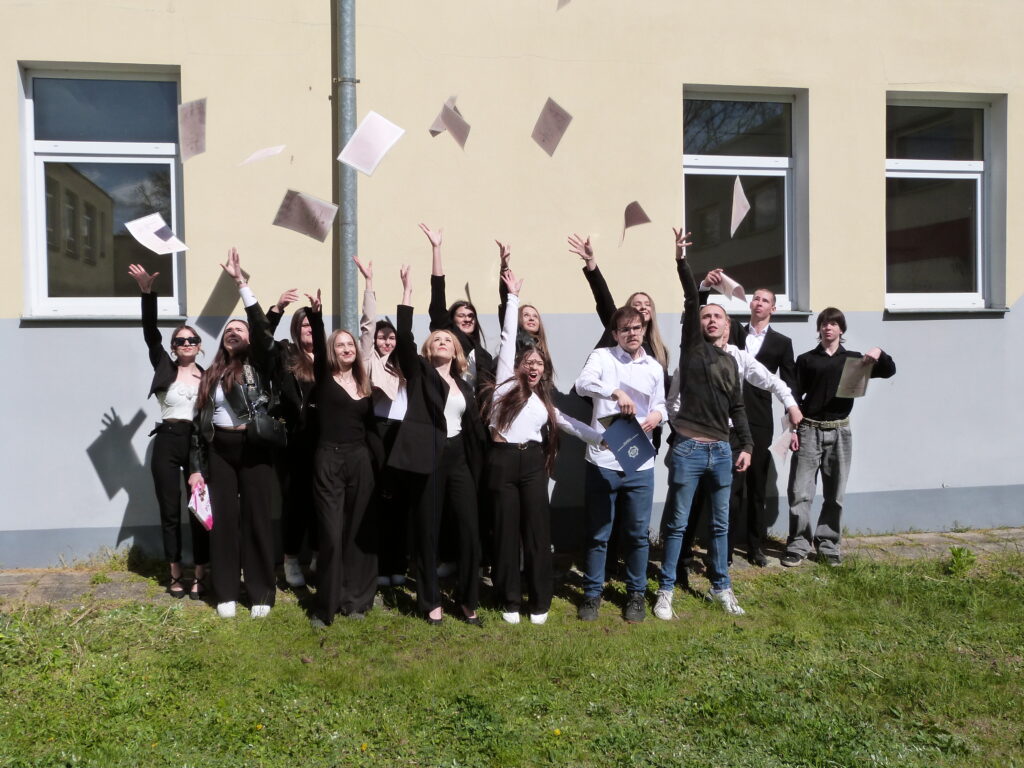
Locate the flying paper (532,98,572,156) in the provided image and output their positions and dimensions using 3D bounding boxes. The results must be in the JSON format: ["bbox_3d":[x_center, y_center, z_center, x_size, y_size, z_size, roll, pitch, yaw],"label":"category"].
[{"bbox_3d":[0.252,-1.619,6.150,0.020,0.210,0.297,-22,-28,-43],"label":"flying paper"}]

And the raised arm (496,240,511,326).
[{"bbox_3d":[-0.043,-0.636,6.500,0.140,0.660,0.180,-1,3,0],"label":"raised arm"}]

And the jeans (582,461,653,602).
[{"bbox_3d":[0.618,0.815,5.660,0.420,0.840,0.290,-1,2,5],"label":"jeans"}]

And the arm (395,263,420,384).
[{"bbox_3d":[-0.610,-0.347,5.700,0.150,0.700,0.170,-2,2,-6],"label":"arm"}]

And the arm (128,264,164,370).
[{"bbox_3d":[-2.317,-0.419,6.240,0.170,0.680,0.170,-8,7,-8],"label":"arm"}]

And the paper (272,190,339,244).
[{"bbox_3d":[-1.084,-0.881,5.130,0.295,0.210,0.025,14,24,-31],"label":"paper"}]

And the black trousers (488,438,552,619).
[{"bbox_3d":[0.049,0.833,5.630,0.360,0.990,0.270,-1,2,-2],"label":"black trousers"}]

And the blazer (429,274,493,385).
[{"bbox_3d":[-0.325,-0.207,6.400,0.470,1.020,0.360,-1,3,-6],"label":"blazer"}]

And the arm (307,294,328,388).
[{"bbox_3d":[-1.076,-0.252,5.400,0.130,0.560,0.220,-1,3,0],"label":"arm"}]

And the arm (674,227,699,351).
[{"bbox_3d":[1.019,-0.550,5.650,0.130,0.710,0.150,-6,5,0],"label":"arm"}]

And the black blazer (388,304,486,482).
[{"bbox_3d":[-0.437,0.056,5.720,0.550,1.030,0.360,-1,2,-12],"label":"black blazer"}]

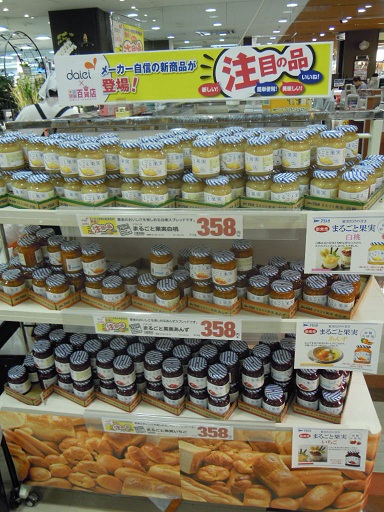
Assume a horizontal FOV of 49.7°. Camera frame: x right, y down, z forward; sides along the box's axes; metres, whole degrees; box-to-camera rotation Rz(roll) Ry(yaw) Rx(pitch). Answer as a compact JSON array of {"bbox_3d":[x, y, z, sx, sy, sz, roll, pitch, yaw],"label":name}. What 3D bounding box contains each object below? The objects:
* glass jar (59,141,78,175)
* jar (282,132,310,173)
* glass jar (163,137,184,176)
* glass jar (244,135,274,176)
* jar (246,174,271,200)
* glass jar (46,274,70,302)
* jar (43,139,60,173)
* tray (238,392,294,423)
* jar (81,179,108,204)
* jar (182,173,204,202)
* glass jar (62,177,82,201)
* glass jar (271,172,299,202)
[{"bbox_3d":[-0.358,-0.291,1.245,0.076,0.091,0.076,-3,25,1],"label":"glass jar"},{"bbox_3d":[0.271,-0.270,1.075,0.072,0.091,0.072,1,22,8],"label":"jar"},{"bbox_3d":[-0.061,-0.295,1.215,0.076,0.091,0.076,-3,25,1],"label":"glass jar"},{"bbox_3d":[0.185,-0.274,1.136,0.076,0.091,0.076,-3,25,1],"label":"glass jar"},{"bbox_3d":[0.176,-0.169,1.073,0.072,0.091,0.072,1,22,8],"label":"jar"},{"bbox_3d":[-0.435,0.112,1.341,0.072,0.091,0.072,-2,23,1],"label":"glass jar"},{"bbox_3d":[-0.384,-0.283,1.180,0.072,0.091,0.072,-2,22,1],"label":"jar"},{"bbox_3d":[0.299,0.463,1.494,0.149,0.031,0.300,13,27,30],"label":"tray"},{"bbox_3d":[-0.281,-0.180,1.210,0.076,0.091,0.076,-5,25,-3],"label":"jar"},{"bbox_3d":[0.008,-0.178,1.145,0.072,0.091,0.072,-2,23,1],"label":"jar"},{"bbox_3d":[-0.346,-0.197,1.255,0.076,0.091,0.076,-3,25,1],"label":"glass jar"},{"bbox_3d":[0.248,-0.169,1.100,0.072,0.093,0.072,-2,25,1],"label":"glass jar"}]

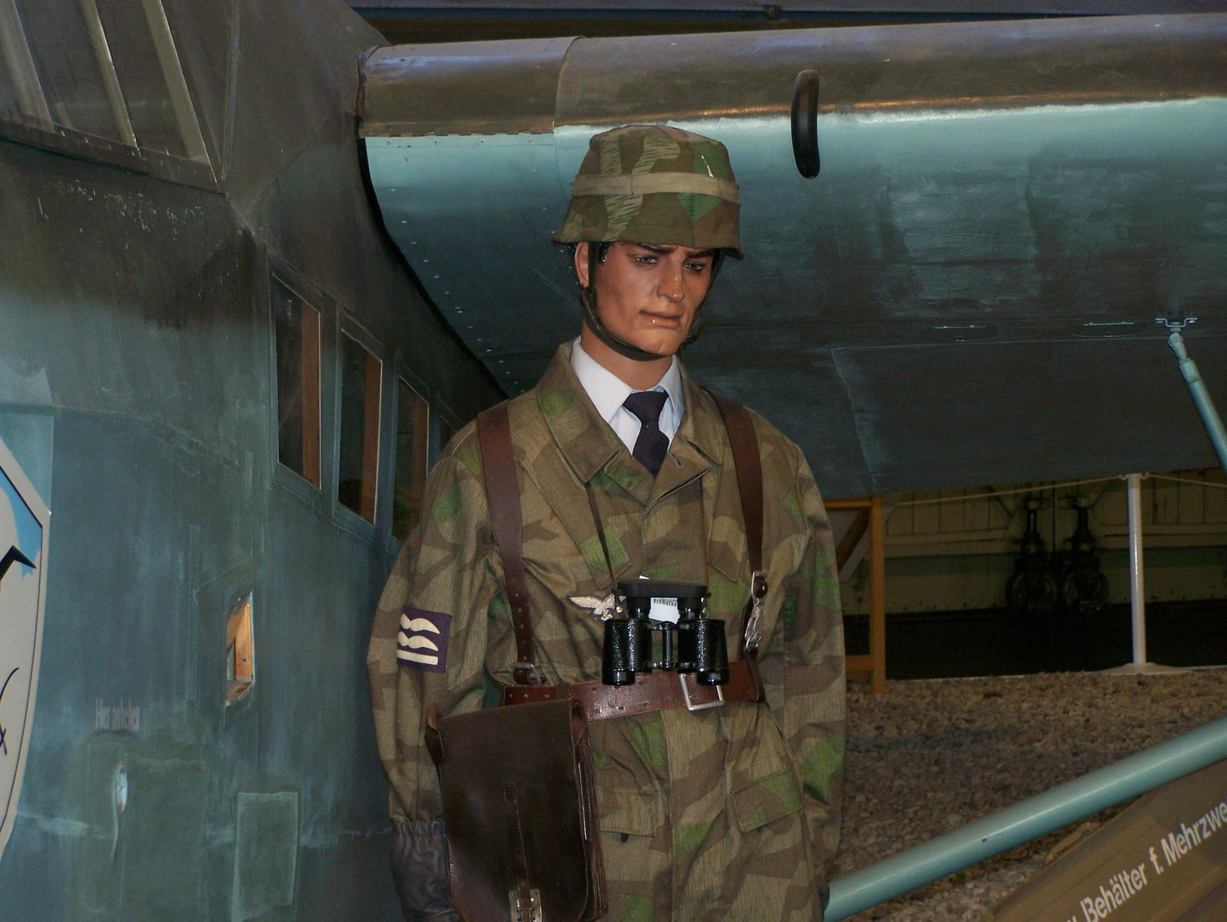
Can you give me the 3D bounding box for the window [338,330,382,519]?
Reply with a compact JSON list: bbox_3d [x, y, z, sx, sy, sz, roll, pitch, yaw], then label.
[{"bbox_3d":[-0.339,-0.042,5.567,0.030,0.226,0.350,0,-6,5],"label":"window"}]

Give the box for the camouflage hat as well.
[{"bbox_3d":[0.049,-0.342,5.200,0.232,0.160,0.265,4,1,-27],"label":"camouflage hat"}]

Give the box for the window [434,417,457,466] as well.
[{"bbox_3d":[-0.256,0.060,6.578,0.030,0.226,0.350,4,-5,6],"label":"window"}]

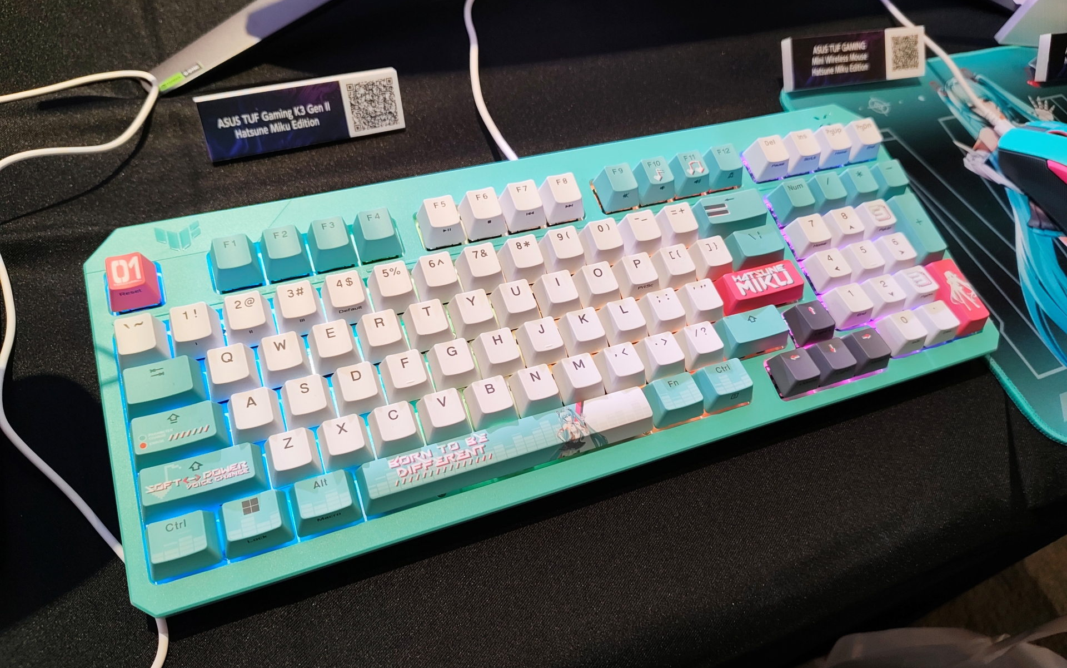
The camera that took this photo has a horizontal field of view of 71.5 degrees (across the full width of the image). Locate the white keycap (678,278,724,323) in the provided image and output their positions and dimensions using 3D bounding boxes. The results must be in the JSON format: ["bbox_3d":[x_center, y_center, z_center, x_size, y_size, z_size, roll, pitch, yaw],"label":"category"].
[{"bbox_3d":[0.075,-0.014,0.327,0.018,0.009,0.018,-14,68,-17],"label":"white keycap"}]

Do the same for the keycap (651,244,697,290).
[{"bbox_3d":[0.064,-0.030,0.332,0.018,0.009,0.018,-14,68,-17],"label":"keycap"}]

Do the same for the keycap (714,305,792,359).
[{"bbox_3d":[0.097,-0.001,0.325,0.032,0.010,0.018,-14,68,-17],"label":"keycap"}]

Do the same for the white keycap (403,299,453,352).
[{"bbox_3d":[-0.042,-0.004,0.299,0.018,0.011,0.018,-14,67,-17],"label":"white keycap"}]

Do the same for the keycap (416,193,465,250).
[{"bbox_3d":[-0.039,-0.049,0.320,0.018,0.012,0.018,-14,68,-17],"label":"keycap"}]

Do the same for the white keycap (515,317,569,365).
[{"bbox_3d":[0.004,0.003,0.305,0.018,0.009,0.018,-14,69,-17],"label":"white keycap"}]

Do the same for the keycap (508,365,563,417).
[{"bbox_3d":[0.001,0.021,0.295,0.018,0.009,0.018,-14,69,-17],"label":"keycap"}]

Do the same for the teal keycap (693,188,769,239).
[{"bbox_3d":[0.094,-0.056,0.349,0.037,0.011,0.018,-14,68,-17],"label":"teal keycap"}]

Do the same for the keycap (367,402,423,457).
[{"bbox_3d":[-0.052,0.035,0.278,0.018,0.009,0.018,-14,69,-17],"label":"keycap"}]

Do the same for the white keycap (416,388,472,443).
[{"bbox_3d":[-0.034,0.031,0.284,0.018,0.010,0.018,-14,68,-17],"label":"white keycap"}]

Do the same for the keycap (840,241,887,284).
[{"bbox_3d":[0.158,-0.035,0.353,0.018,0.009,0.018,-14,68,-17],"label":"keycap"}]

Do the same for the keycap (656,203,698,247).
[{"bbox_3d":[0.067,-0.050,0.340,0.018,0.010,0.018,-14,69,-17],"label":"keycap"}]

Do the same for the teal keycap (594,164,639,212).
[{"bbox_3d":[0.040,-0.069,0.345,0.018,0.012,0.018,-14,68,-17],"label":"teal keycap"}]

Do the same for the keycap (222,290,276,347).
[{"bbox_3d":[-0.110,-0.006,0.285,0.018,0.012,0.018,-14,68,-17],"label":"keycap"}]

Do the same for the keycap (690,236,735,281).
[{"bbox_3d":[0.082,-0.034,0.338,0.018,0.009,0.018,-14,68,-17],"label":"keycap"}]

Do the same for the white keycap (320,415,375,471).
[{"bbox_3d":[-0.069,0.039,0.273,0.018,0.009,0.018,-14,69,-17],"label":"white keycap"}]

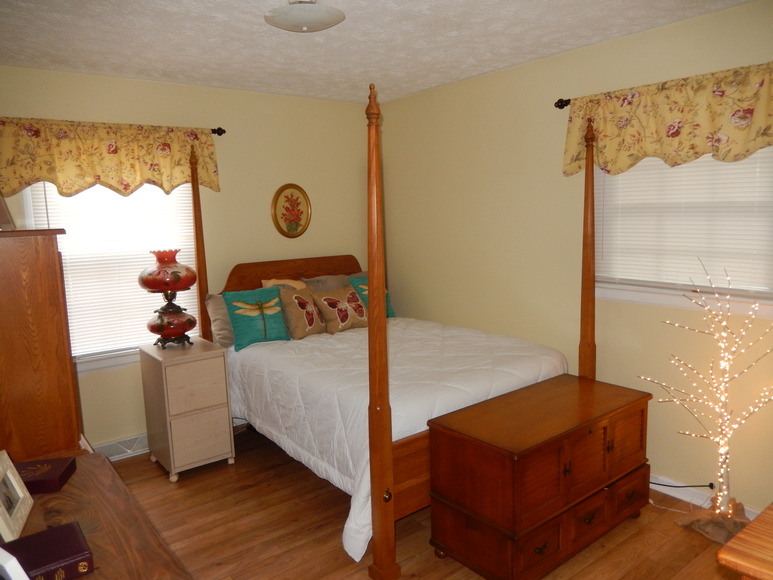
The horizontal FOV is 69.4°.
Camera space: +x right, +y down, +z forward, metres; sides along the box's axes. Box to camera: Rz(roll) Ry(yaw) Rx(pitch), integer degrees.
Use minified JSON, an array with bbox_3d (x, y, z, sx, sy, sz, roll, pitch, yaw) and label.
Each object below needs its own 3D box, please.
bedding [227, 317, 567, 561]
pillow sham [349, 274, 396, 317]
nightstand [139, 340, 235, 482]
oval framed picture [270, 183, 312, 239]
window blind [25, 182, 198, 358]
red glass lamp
[{"bbox_3d":[-0.075,0.670,3.536,1.645,0.652,1.866,-8,10,-38],"label":"bedding"},{"bbox_3d":[-0.110,0.063,4.365,0.401,0.391,0.140,-9,-11,-42],"label":"pillow sham"},{"bbox_3d":[-1.248,0.738,3.519,0.391,0.747,0.431,-8,10,-38],"label":"nightstand"},{"bbox_3d":[-0.714,-0.602,4.248,0.351,0.416,0.030,-8,10,-38],"label":"oval framed picture"},{"bbox_3d":[-1.656,-0.193,3.545,1.003,1.354,0.080,-8,10,-38],"label":"window blind"},{"bbox_3d":[-1.347,0.044,3.536,0.361,0.642,0.361,-8,10,-38],"label":"red glass lamp"}]

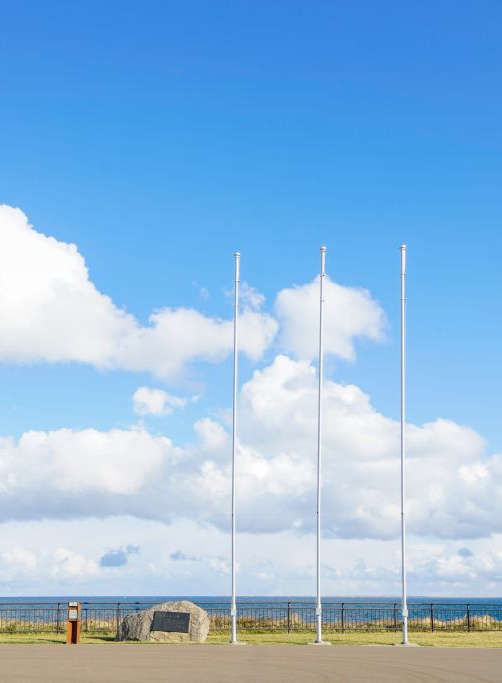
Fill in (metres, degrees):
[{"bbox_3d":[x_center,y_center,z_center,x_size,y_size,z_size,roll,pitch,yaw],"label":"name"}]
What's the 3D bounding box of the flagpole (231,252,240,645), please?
[{"bbox_3d":[-0.502,2.873,23.655,0.180,12.585,0.180,0,-19,0],"label":"flagpole"}]

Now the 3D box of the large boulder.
[{"bbox_3d":[-2.738,8.612,22.788,2.907,1.147,1.500,0,-19,0],"label":"large boulder"}]

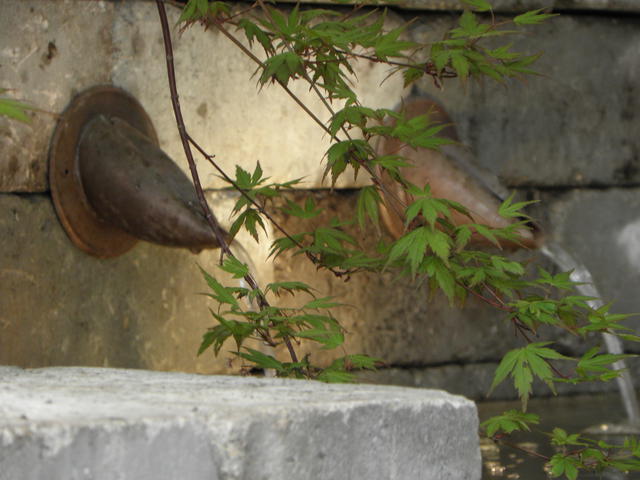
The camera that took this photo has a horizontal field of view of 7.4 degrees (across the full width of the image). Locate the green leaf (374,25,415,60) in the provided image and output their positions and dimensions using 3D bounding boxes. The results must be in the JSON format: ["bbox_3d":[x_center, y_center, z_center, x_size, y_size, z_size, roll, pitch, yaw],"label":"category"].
[{"bbox_3d":[0.070,-0.183,4.600,0.039,0.033,0.028,0,1,0],"label":"green leaf"}]

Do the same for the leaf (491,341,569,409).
[{"bbox_3d":[0.192,0.124,4.550,0.075,0.061,0.030,0,1,0],"label":"leaf"}]

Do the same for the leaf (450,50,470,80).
[{"bbox_3d":[0.130,-0.162,4.600,0.019,0.028,0.018,0,1,0],"label":"leaf"}]

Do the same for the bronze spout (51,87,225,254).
[{"bbox_3d":[-0.163,-0.068,5.054,0.148,0.177,0.177,1,2,38],"label":"bronze spout"}]

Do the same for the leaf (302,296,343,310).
[{"bbox_3d":[0.002,0.059,4.600,0.037,0.013,0.032,0,1,0],"label":"leaf"}]

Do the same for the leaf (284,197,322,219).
[{"bbox_3d":[-0.016,-0.031,4.750,0.036,0.021,0.028,0,1,0],"label":"leaf"}]

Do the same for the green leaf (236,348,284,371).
[{"bbox_3d":[-0.055,0.111,4.600,0.045,0.020,0.032,0,1,0],"label":"green leaf"}]

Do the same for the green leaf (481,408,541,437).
[{"bbox_3d":[0.172,0.166,4.500,0.053,0.025,0.040,0,1,0],"label":"green leaf"}]

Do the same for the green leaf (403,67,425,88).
[{"bbox_3d":[0.087,-0.151,4.600,0.020,0.020,0.020,0,1,0],"label":"green leaf"}]

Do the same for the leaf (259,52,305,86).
[{"bbox_3d":[-0.035,-0.157,4.550,0.042,0.031,0.033,0,1,0],"label":"leaf"}]

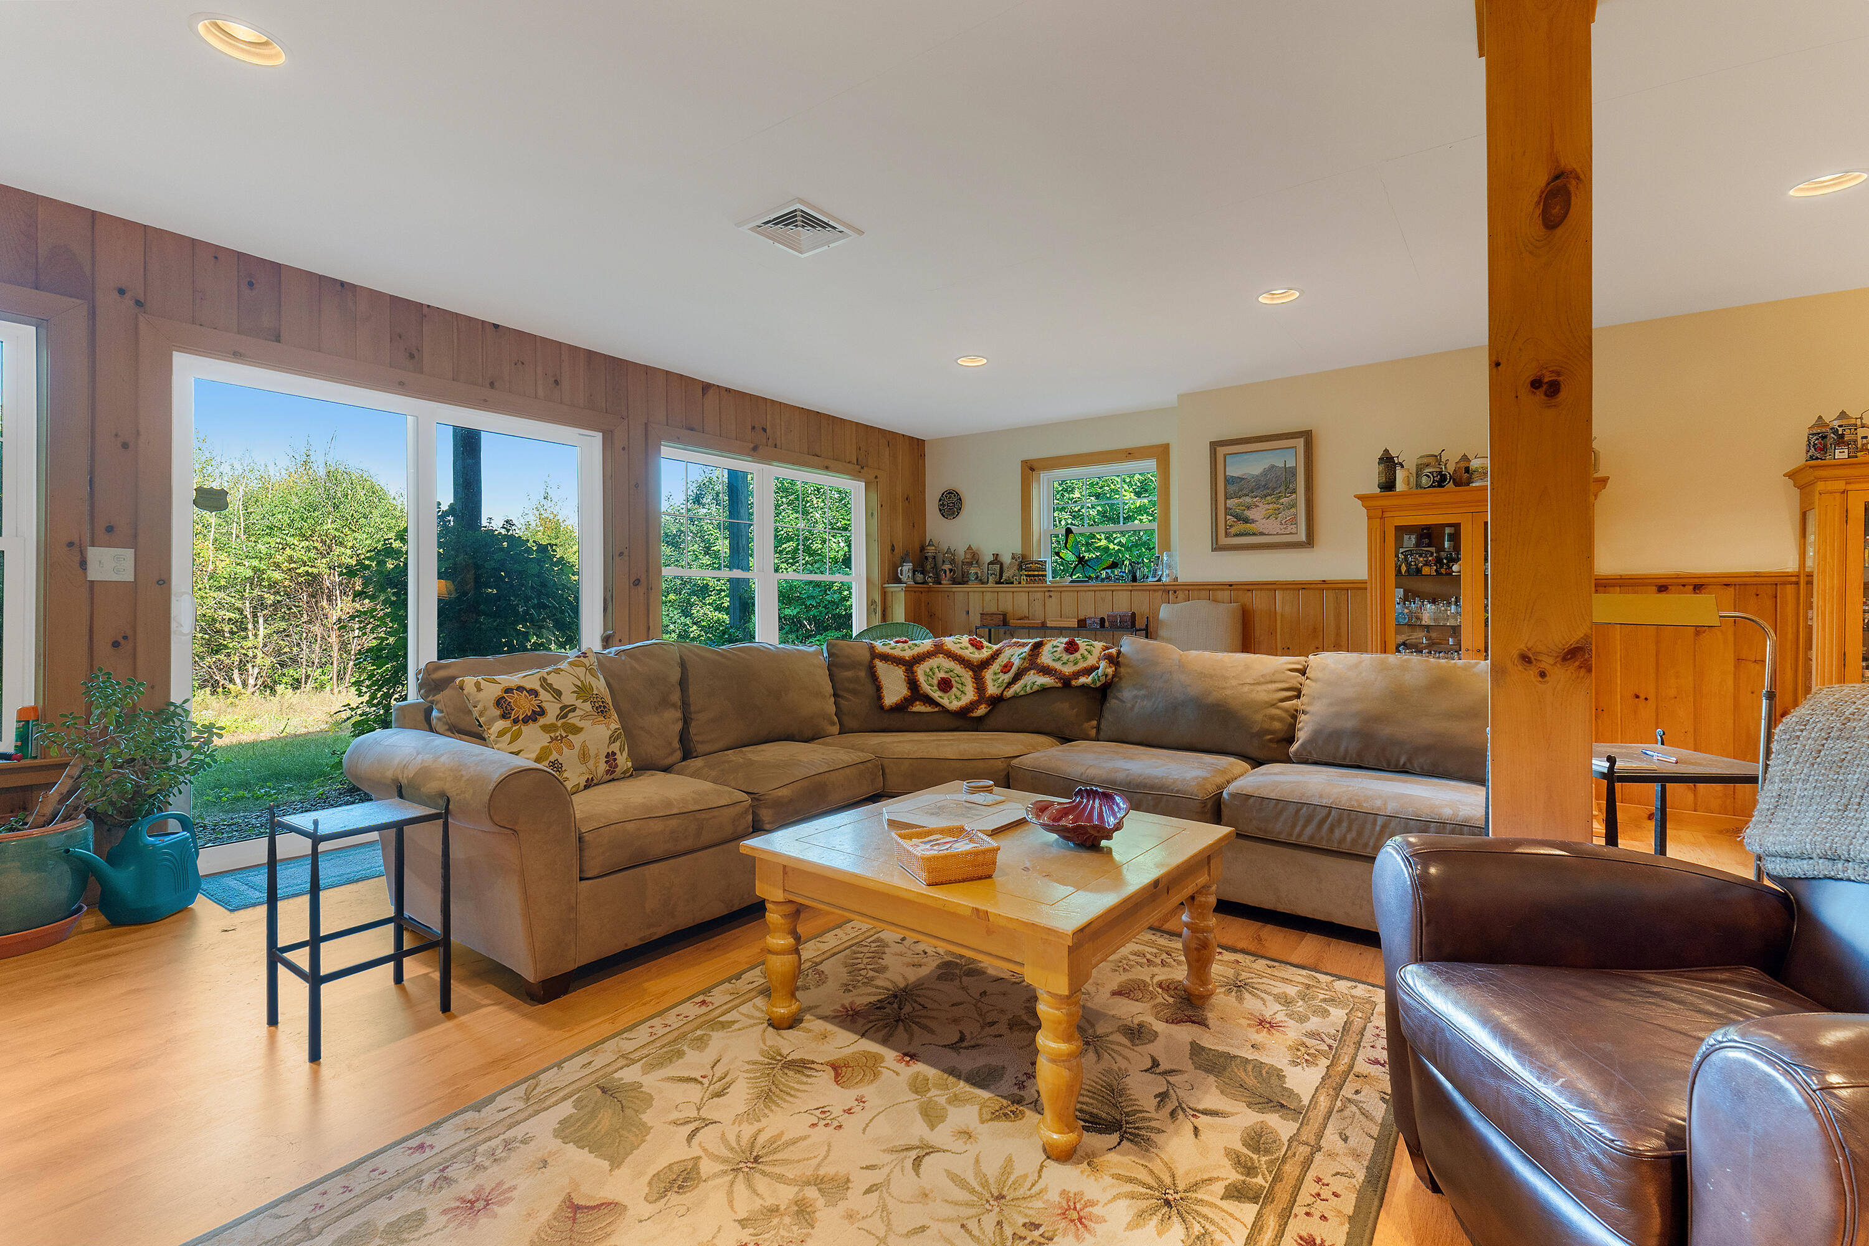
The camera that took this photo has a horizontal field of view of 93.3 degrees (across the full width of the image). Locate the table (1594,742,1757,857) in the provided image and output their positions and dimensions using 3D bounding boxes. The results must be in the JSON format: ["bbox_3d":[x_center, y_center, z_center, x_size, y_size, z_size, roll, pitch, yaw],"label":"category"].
[{"bbox_3d":[2.185,0.676,2.724,0.560,0.590,0.540,0,1,0],"label":"table"}]

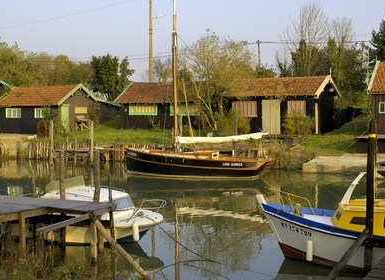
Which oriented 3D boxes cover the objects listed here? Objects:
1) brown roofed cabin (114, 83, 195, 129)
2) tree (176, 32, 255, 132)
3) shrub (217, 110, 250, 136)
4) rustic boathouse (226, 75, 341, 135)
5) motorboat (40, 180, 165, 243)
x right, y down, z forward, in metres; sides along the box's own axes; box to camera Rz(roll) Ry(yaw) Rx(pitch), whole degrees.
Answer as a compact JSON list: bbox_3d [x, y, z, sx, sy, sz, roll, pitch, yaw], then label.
[{"bbox_3d":[-1.400,-2.493,50.940,7.600,3.750,5.600,2,4,25],"label":"brown roofed cabin"},{"bbox_3d":[1.650,-4.065,46.846,5.300,7.150,5.000,0,3,0],"label":"tree"},{"bbox_3d":[2.650,-1.142,43.404,2.200,1.700,2.000,0,3,0],"label":"shrub"},{"bbox_3d":[6.300,-2.470,46.535,6.900,4.000,4.500,2,4,31],"label":"rustic boathouse"},{"bbox_3d":[-2.750,1.889,17.233,4.500,1.650,2.050,1,4,24],"label":"motorboat"}]

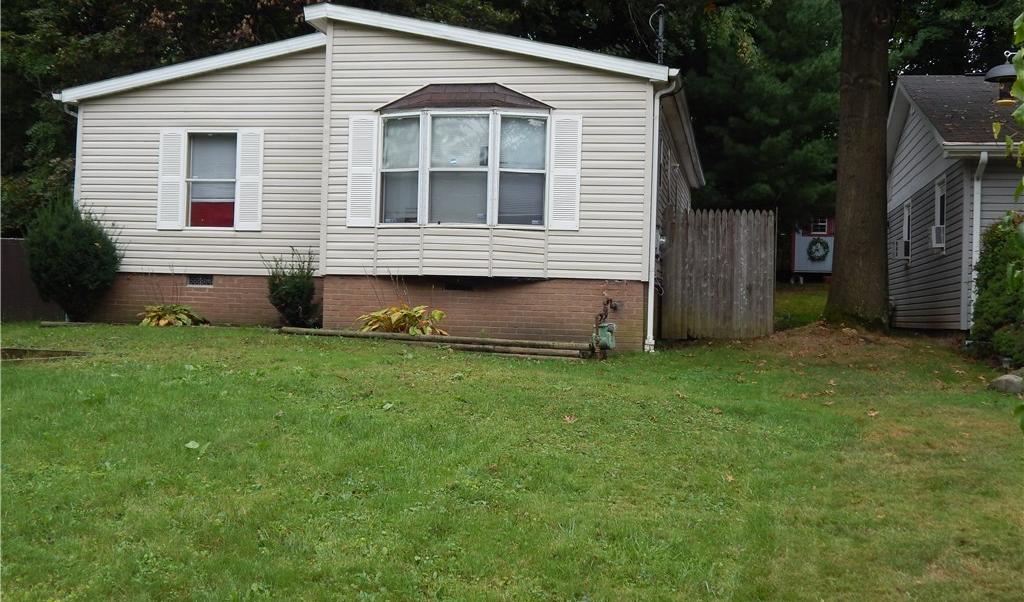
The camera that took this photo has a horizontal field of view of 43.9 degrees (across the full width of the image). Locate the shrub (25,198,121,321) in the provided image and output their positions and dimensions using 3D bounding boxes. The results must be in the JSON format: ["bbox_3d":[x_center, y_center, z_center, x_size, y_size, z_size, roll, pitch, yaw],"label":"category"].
[{"bbox_3d":[-5.935,-0.550,17.200,1.227,1.617,1.227,2,-1,12],"label":"shrub"}]

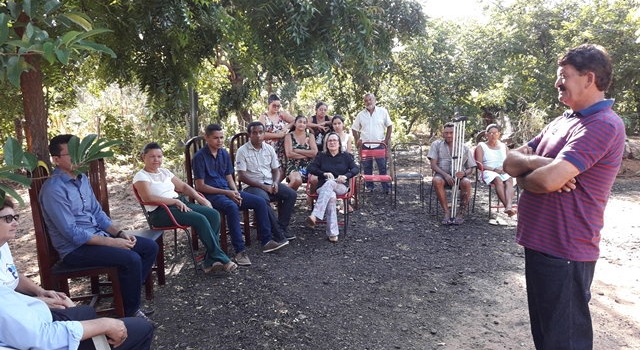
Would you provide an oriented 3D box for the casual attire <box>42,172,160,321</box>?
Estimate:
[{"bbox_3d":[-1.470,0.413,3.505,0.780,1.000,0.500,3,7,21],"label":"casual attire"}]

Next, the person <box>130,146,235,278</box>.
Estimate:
[{"bbox_3d":[-1.202,0.274,4.687,0.820,1.140,0.560,3,8,24],"label":"person"}]

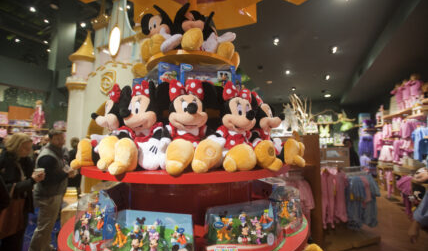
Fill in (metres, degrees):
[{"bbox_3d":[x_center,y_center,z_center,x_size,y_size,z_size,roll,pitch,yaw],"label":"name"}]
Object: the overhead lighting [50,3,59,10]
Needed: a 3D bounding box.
[{"bbox_3d":[-3.158,-2.356,4.000,0.150,0.070,0.150,2,-4,-27],"label":"overhead lighting"}]

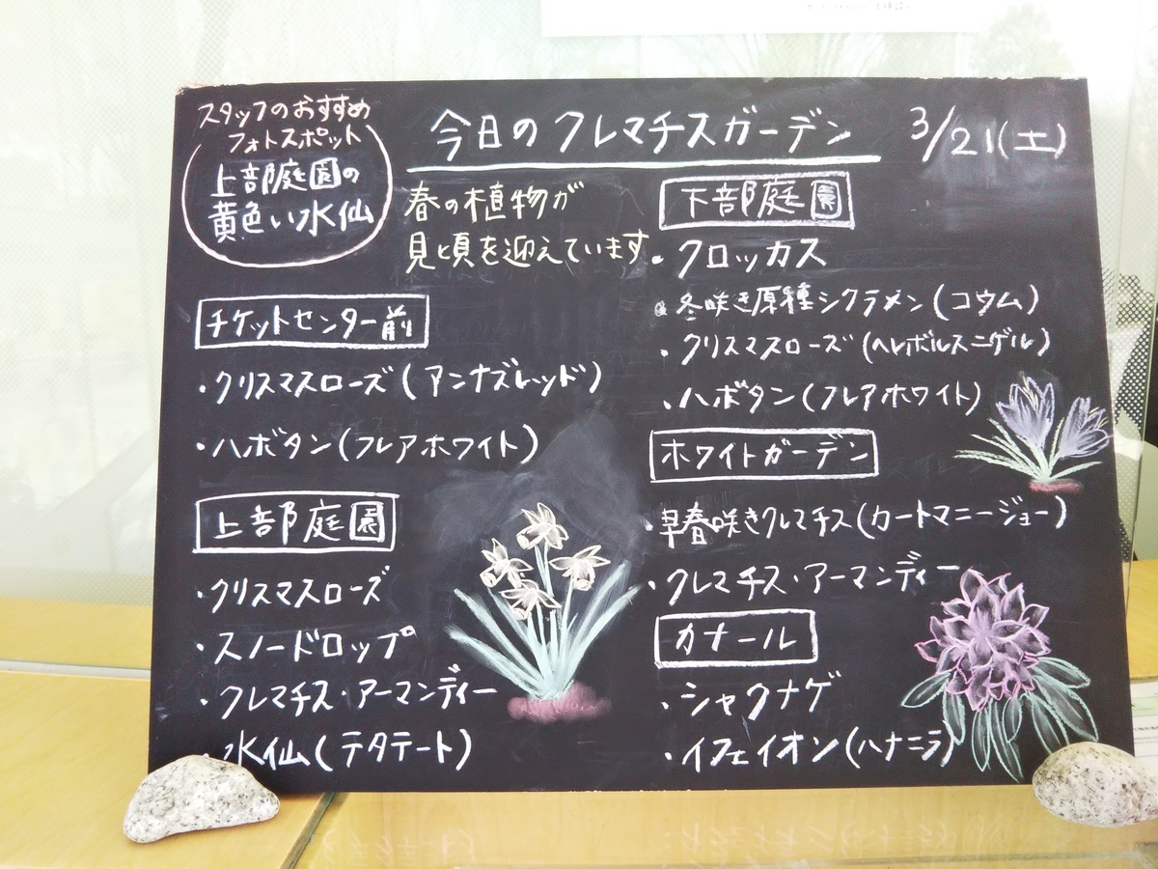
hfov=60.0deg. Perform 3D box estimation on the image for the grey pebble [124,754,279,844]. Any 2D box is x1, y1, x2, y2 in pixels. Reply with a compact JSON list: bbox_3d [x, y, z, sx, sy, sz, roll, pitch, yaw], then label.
[{"bbox_3d":[-0.220,0.207,0.587,0.087,0.039,0.044,-4,13,-14],"label":"grey pebble"}]

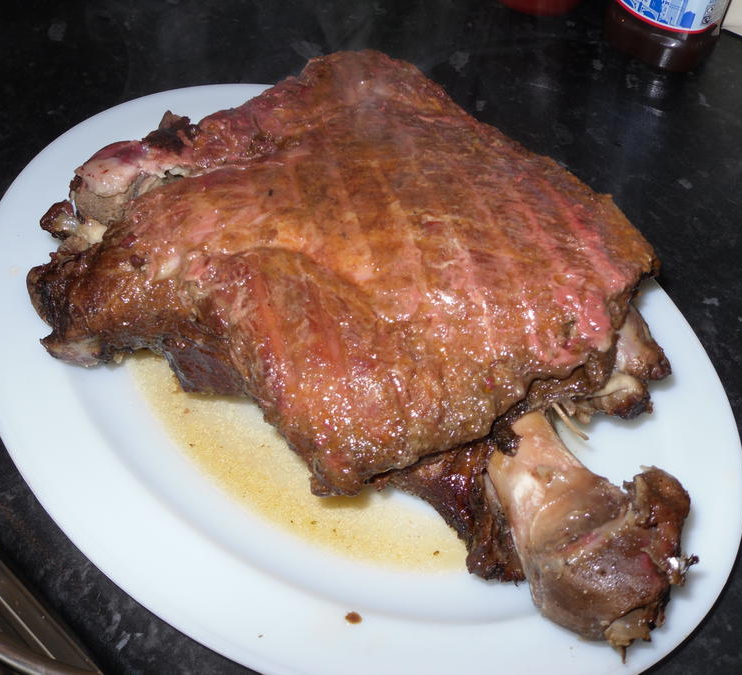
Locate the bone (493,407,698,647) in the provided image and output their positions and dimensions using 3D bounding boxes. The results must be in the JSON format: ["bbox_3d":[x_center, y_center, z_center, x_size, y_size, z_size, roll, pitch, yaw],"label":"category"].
[{"bbox_3d":[0.081,0.062,0.340,0.070,0.048,0.101,-16,52,-13],"label":"bone"}]

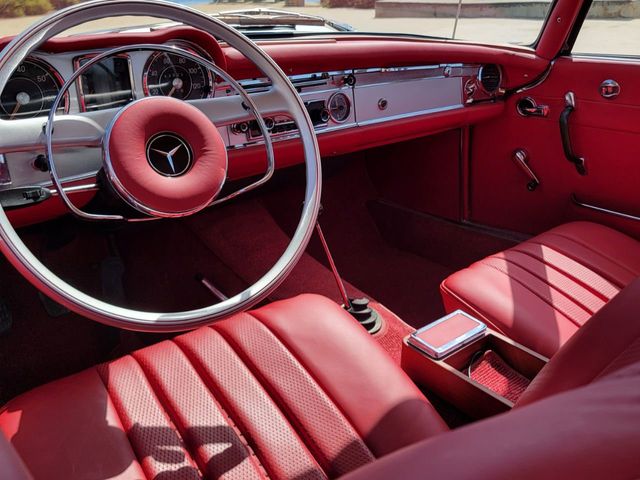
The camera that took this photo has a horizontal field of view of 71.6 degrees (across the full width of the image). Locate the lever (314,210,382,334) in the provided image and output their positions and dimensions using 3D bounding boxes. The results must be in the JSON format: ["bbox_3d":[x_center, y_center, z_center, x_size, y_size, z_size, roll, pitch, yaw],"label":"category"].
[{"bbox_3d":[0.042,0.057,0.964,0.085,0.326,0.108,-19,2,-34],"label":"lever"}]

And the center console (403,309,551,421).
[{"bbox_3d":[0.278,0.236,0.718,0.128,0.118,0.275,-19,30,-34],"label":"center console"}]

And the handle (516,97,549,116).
[{"bbox_3d":[0.575,-0.357,1.199,0.043,0.050,0.098,-19,30,-34],"label":"handle"}]

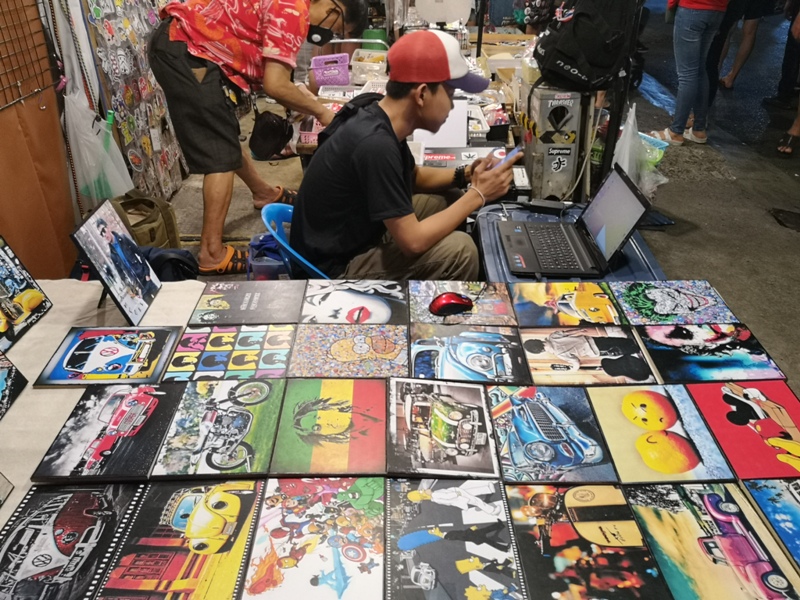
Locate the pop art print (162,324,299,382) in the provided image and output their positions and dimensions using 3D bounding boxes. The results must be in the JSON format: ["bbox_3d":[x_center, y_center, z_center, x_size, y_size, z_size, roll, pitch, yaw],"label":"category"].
[{"bbox_3d":[-0.363,0.117,1.413,0.254,0.010,0.199,0,33,-1],"label":"pop art print"}]

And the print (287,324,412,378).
[{"bbox_3d":[-0.110,0.118,1.458,0.258,0.016,0.203,0,32,0],"label":"print"}]

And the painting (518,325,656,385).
[{"bbox_3d":[0.403,0.122,1.406,0.254,0.010,0.199,0,33,0],"label":"painting"}]

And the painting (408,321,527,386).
[{"bbox_3d":[0.149,0.118,1.411,0.254,0.010,0.199,1,33,1],"label":"painting"}]

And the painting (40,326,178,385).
[{"bbox_3d":[-0.631,0.127,1.420,0.258,0.016,0.203,0,32,-1],"label":"painting"}]

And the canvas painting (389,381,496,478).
[{"bbox_3d":[0.077,0.247,1.252,0.203,0.016,0.258,1,32,1],"label":"canvas painting"}]

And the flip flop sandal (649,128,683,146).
[{"bbox_3d":[1.829,-1.117,4.450,0.245,0.085,0.090,15,35,23],"label":"flip flop sandal"}]

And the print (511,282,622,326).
[{"bbox_3d":[0.411,0.014,1.624,0.258,0.016,0.203,-1,32,-1],"label":"print"}]

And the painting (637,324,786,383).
[{"bbox_3d":[0.685,0.122,1.452,0.258,0.016,0.203,0,32,0],"label":"painting"}]

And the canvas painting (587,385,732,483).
[{"bbox_3d":[0.489,0.253,1.243,0.203,0.016,0.258,0,32,0],"label":"canvas painting"}]

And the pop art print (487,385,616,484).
[{"bbox_3d":[0.275,0.247,1.209,0.199,0.010,0.254,0,33,0],"label":"pop art print"}]

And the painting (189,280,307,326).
[{"bbox_3d":[-0.374,0.011,1.628,0.258,0.016,0.203,-1,32,-1],"label":"painting"}]

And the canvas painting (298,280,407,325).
[{"bbox_3d":[-0.106,0.007,1.585,0.254,0.010,0.199,0,33,0],"label":"canvas painting"}]

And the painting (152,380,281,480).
[{"bbox_3d":[-0.338,0.245,1.255,0.203,0.016,0.258,-1,32,-1],"label":"painting"}]

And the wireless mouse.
[{"bbox_3d":[0.121,0.013,1.533,0.105,0.037,0.064,-18,37,-26],"label":"wireless mouse"}]

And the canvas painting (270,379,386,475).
[{"bbox_3d":[-0.126,0.237,1.225,0.199,0.010,0.254,0,33,-1],"label":"canvas painting"}]

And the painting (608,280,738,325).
[{"bbox_3d":[0.663,0.010,1.581,0.254,0.010,0.199,0,33,0],"label":"painting"}]

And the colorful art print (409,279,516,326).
[{"bbox_3d":[0.152,0.013,1.625,0.258,0.016,0.203,0,32,0],"label":"colorful art print"}]

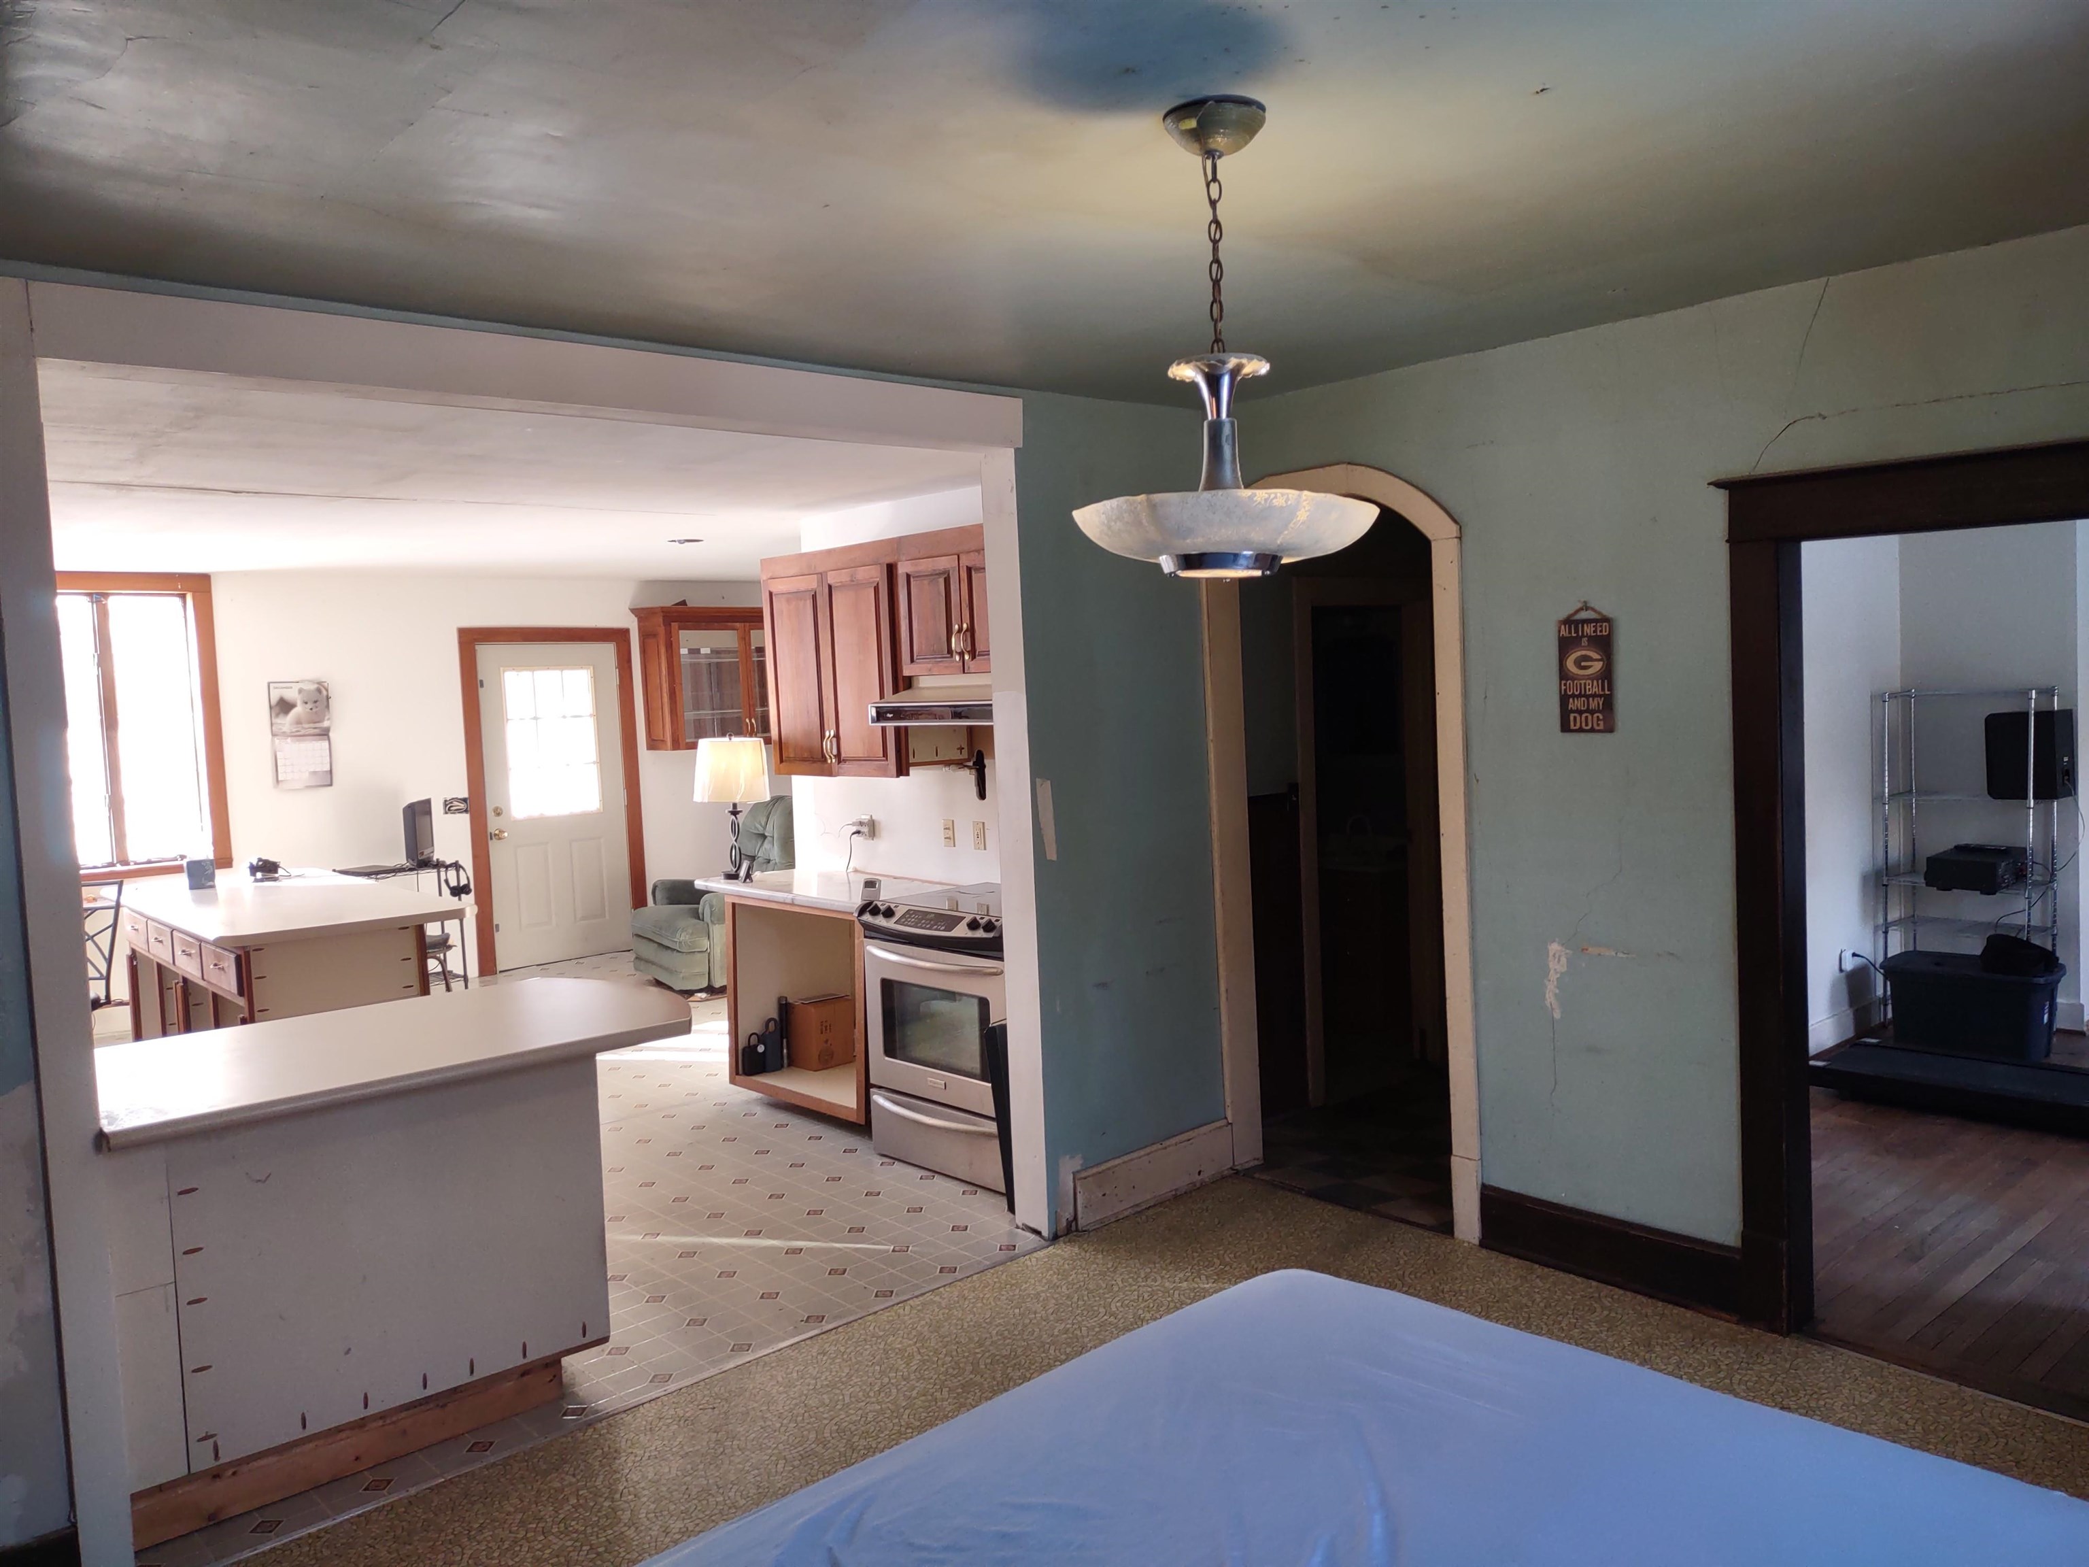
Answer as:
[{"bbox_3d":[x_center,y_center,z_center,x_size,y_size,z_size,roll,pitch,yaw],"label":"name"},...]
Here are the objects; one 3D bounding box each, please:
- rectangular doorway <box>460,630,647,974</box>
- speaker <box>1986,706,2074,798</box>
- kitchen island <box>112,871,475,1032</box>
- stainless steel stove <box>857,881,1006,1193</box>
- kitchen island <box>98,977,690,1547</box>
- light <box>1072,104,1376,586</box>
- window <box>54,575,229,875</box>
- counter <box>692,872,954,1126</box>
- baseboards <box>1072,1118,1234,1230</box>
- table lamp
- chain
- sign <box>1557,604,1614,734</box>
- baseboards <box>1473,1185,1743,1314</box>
[{"bbox_3d":[-3.066,0.080,10.630,1.150,2.095,0.110,-6,5,-44],"label":"rectangular doorway"},{"bbox_3d":[4.163,-0.118,7.132,0.225,0.366,0.270,-5,4,-42],"label":"speaker"},{"bbox_3d":[-3.140,0.914,6.889,0.960,0.914,2.400,-5,4,-38],"label":"kitchen island"},{"bbox_3d":[-0.143,0.871,5.973,0.680,0.935,0.760,-6,5,-44],"label":"stainless steel stove"},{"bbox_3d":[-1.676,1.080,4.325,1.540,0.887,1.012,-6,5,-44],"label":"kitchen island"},{"bbox_3d":[0.273,-0.680,2.626,0.475,0.714,0.475,-2,3,0],"label":"light"},{"bbox_3d":[-4.948,-0.304,9.005,1.080,1.620,0.120,-5,4,-42],"label":"window"},{"bbox_3d":[-0.844,0.844,6.620,0.630,0.900,1.160,-5,4,-42],"label":"counter"},{"bbox_3d":[0.344,1.227,5.344,0.730,0.185,0.030,-5,5,-44],"label":"baseboards"},{"bbox_3d":[-1.288,0.092,6.930,0.318,0.590,0.318,-2,3,0],"label":"table lamp"},{"bbox_3d":[0.257,-0.810,2.580,0.030,0.310,0.027,-2,4,6],"label":"chain"},{"bbox_3d":[1.455,-0.306,4.525,0.015,0.338,0.155,-6,5,-40],"label":"sign"},{"bbox_3d":[1.523,1.265,4.608,0.025,0.184,0.797,-6,5,-40],"label":"baseboards"}]

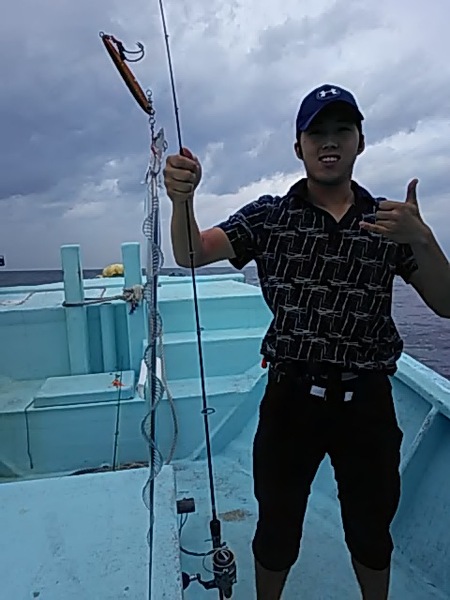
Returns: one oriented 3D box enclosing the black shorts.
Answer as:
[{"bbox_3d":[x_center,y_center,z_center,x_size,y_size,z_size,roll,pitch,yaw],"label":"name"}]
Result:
[{"bbox_3d":[0.291,0.479,1.380,0.410,0.580,0.270,-1,4,8],"label":"black shorts"}]

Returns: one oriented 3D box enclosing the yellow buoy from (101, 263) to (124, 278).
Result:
[{"bbox_3d":[-1.241,-0.317,5.500,0.310,0.220,0.270,-2,4,-3],"label":"yellow buoy"}]

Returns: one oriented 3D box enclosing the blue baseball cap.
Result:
[{"bbox_3d":[0.289,-0.528,1.330,0.180,0.145,0.260,-5,4,10],"label":"blue baseball cap"}]

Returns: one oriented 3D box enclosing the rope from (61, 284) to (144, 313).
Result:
[{"bbox_3d":[-0.914,-0.011,3.650,0.610,0.200,0.200,-3,4,-2],"label":"rope"}]

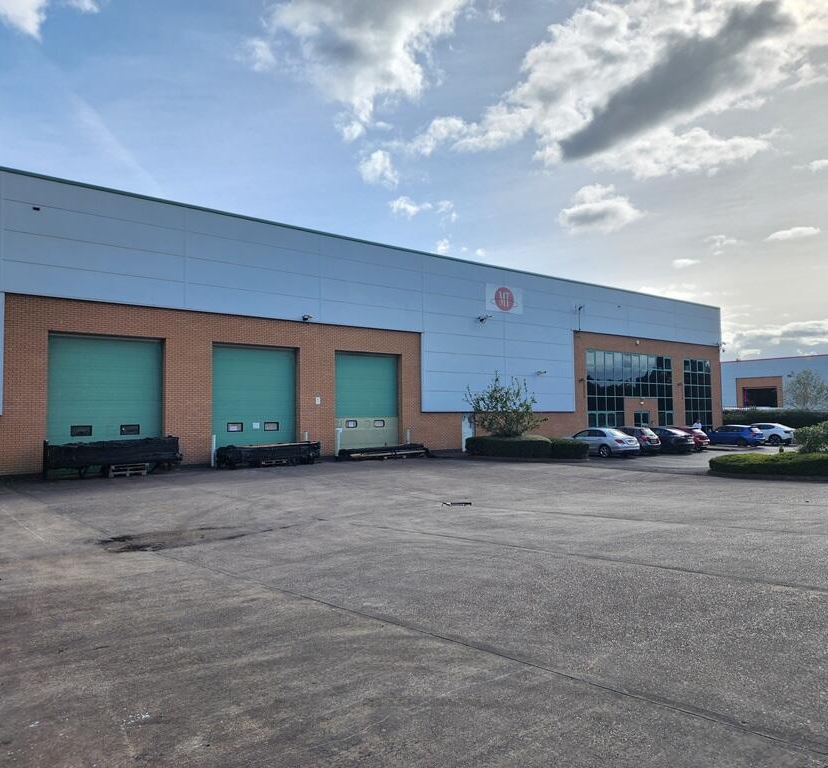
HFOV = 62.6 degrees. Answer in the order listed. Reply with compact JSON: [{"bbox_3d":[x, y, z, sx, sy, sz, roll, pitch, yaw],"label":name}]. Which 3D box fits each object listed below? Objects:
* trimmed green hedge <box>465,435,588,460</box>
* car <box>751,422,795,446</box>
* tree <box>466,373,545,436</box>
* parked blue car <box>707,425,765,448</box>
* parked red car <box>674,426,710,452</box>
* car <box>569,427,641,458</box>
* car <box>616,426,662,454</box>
[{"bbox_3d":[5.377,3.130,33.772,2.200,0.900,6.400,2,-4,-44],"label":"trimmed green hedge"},{"bbox_3d":[25.426,3.625,50.164,1.860,1.540,4.500,2,-4,-40],"label":"car"},{"bbox_3d":[4.629,1.553,34.701,4.000,4.100,3.800,-1,-3,0],"label":"tree"},{"bbox_3d":[22.164,3.593,47.827,1.800,1.450,4.300,2,-4,-40],"label":"parked blue car"},{"bbox_3d":[15.282,3.212,40.402,1.780,1.460,4.250,2,-4,-40],"label":"parked red car"},{"bbox_3d":[9.138,2.941,34.772,1.810,1.430,4.650,2,-4,-40],"label":"car"},{"bbox_3d":[11.218,3.036,37.096,1.760,1.480,4.150,2,-4,-40],"label":"car"}]

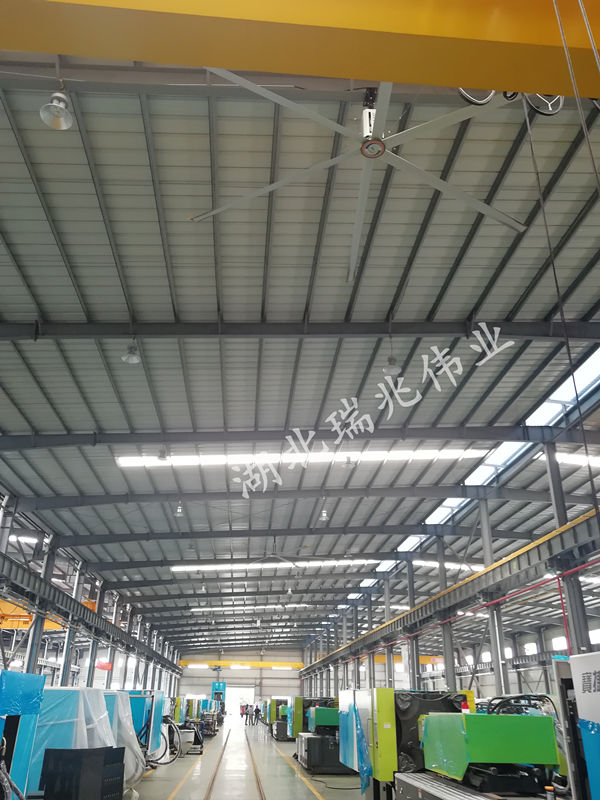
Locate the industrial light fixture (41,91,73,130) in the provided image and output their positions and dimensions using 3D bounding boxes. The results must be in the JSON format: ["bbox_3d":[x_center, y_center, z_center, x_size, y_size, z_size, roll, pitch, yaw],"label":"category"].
[{"bbox_3d":[-3.750,-4.574,9.724,0.490,0.500,0.490,3,-26,-4],"label":"industrial light fixture"}]

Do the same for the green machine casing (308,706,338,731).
[{"bbox_3d":[0.889,9.950,19.431,1.000,0.650,1.700,3,-26,-4],"label":"green machine casing"}]

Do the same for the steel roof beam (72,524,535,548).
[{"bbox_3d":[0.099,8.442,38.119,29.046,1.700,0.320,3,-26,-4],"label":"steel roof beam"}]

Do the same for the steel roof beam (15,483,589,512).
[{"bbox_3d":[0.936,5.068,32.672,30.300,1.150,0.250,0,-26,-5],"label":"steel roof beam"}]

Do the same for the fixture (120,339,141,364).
[{"bbox_3d":[-4.472,-1.269,16.556,0.490,0.530,0.490,3,-26,-4],"label":"fixture"}]

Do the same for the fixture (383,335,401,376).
[{"bbox_3d":[2.661,-1.356,17.993,0.520,1.215,0.520,3,-26,-4],"label":"fixture"}]

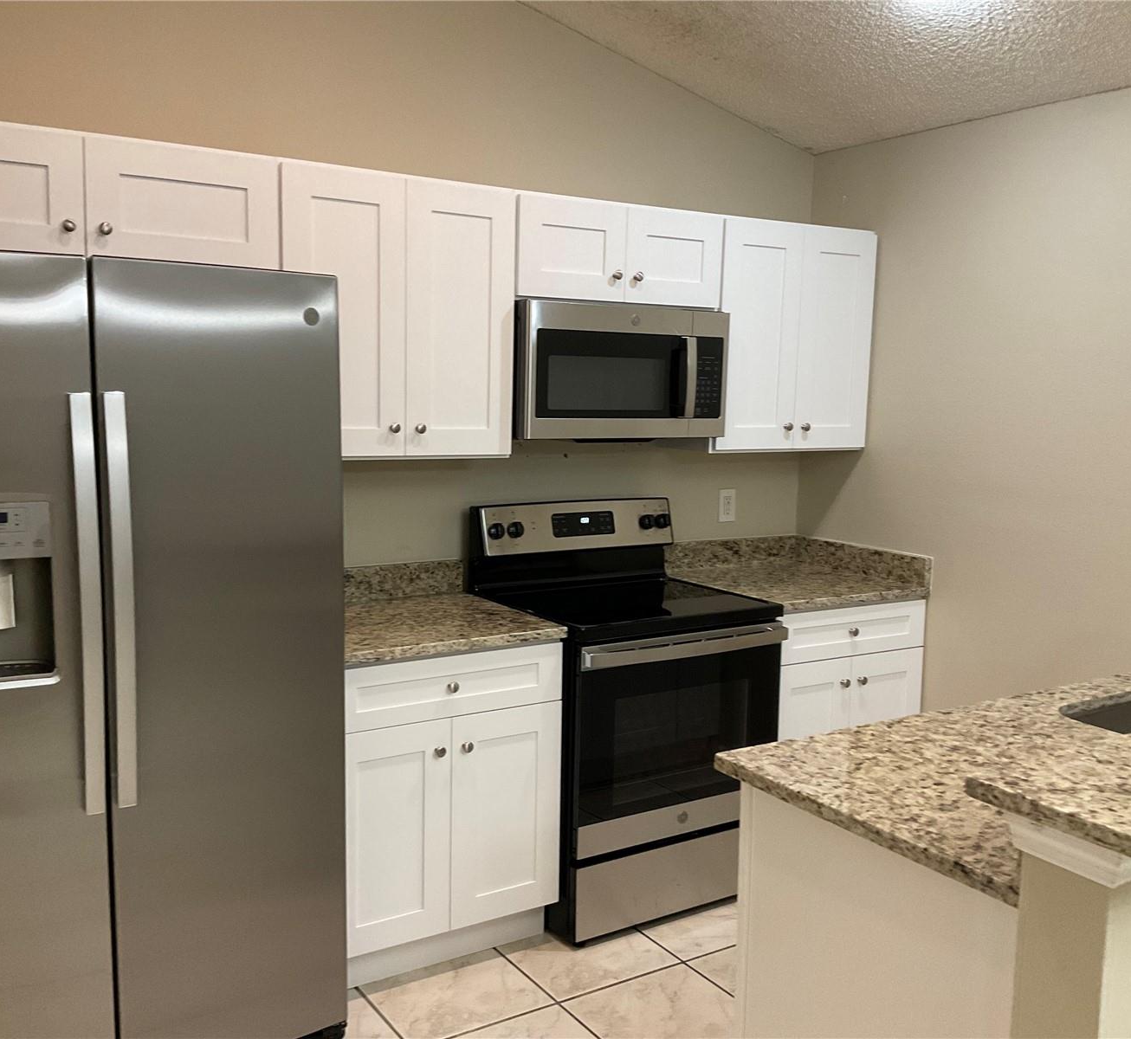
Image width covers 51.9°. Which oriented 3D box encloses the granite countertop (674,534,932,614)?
[{"bbox_3d":[0.790,0.178,4.095,0.690,0.138,0.649,-3,8,-33],"label":"granite countertop"}]

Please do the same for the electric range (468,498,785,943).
[{"bbox_3d":[0.187,0.570,3.702,0.757,1.195,0.692,-3,8,-33],"label":"electric range"}]

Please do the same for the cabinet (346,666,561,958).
[{"bbox_3d":[-0.468,0.728,3.365,0.695,0.841,0.615,-3,8,-33],"label":"cabinet"}]

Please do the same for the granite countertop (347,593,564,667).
[{"bbox_3d":[-0.453,0.298,3.302,0.685,0.034,0.644,-3,8,-33],"label":"granite countertop"}]

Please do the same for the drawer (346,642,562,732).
[{"bbox_3d":[-0.429,0.417,3.278,0.691,0.164,0.505,-3,8,-33],"label":"drawer"}]

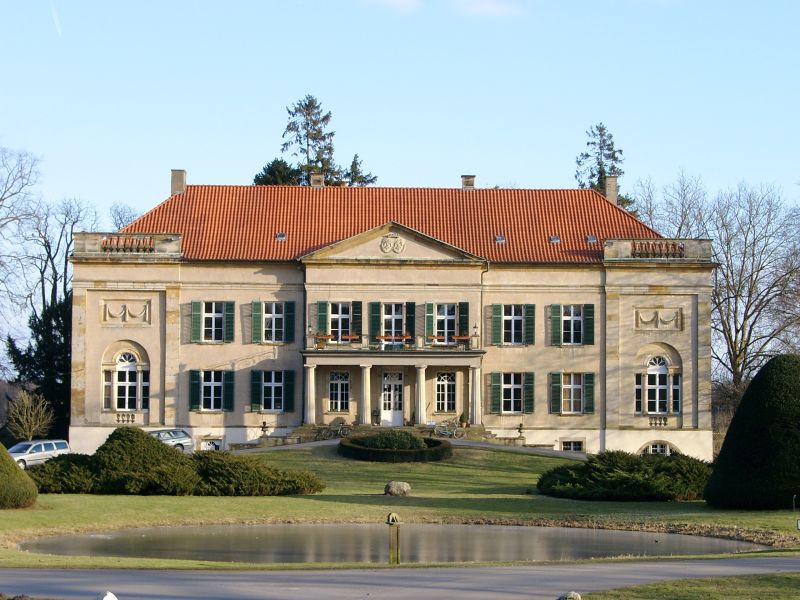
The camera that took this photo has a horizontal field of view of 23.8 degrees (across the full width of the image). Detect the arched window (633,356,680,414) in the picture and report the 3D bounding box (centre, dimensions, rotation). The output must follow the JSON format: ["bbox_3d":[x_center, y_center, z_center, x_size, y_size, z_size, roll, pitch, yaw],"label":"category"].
[{"bbox_3d":[15.574,5.117,114.483,2.780,3.620,0.300,0,-3,-3],"label":"arched window"}]

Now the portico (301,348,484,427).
[{"bbox_3d":[-0.394,4.926,106.698,10.250,4.350,3.600,0,-3,-1],"label":"portico"}]

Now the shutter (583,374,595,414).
[{"bbox_3d":[11.364,5.637,114.244,0.680,2.450,0.070,0,-3,0],"label":"shutter"}]

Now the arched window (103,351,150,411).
[{"bbox_3d":[-16.316,4.820,113.051,2.800,3.600,0.300,0,-3,-3],"label":"arched window"}]

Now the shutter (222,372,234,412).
[{"bbox_3d":[-9.455,5.026,104.663,0.610,2.280,0.060,0,-4,9],"label":"shutter"}]

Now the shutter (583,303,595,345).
[{"bbox_3d":[10.652,1.390,106.440,0.600,2.277,0.050,0,-4,7],"label":"shutter"}]

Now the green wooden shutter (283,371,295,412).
[{"bbox_3d":[-6.129,5.094,105.445,0.600,2.307,0.050,0,-4,5],"label":"green wooden shutter"}]

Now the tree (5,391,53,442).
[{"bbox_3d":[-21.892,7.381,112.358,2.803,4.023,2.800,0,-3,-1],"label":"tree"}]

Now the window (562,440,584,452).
[{"bbox_3d":[9.589,8.122,104.856,1.140,0.680,0.150,0,-4,-1],"label":"window"}]

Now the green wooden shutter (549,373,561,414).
[{"bbox_3d":[8.749,5.247,106.118,0.600,2.304,0.050,1,-4,-7],"label":"green wooden shutter"}]

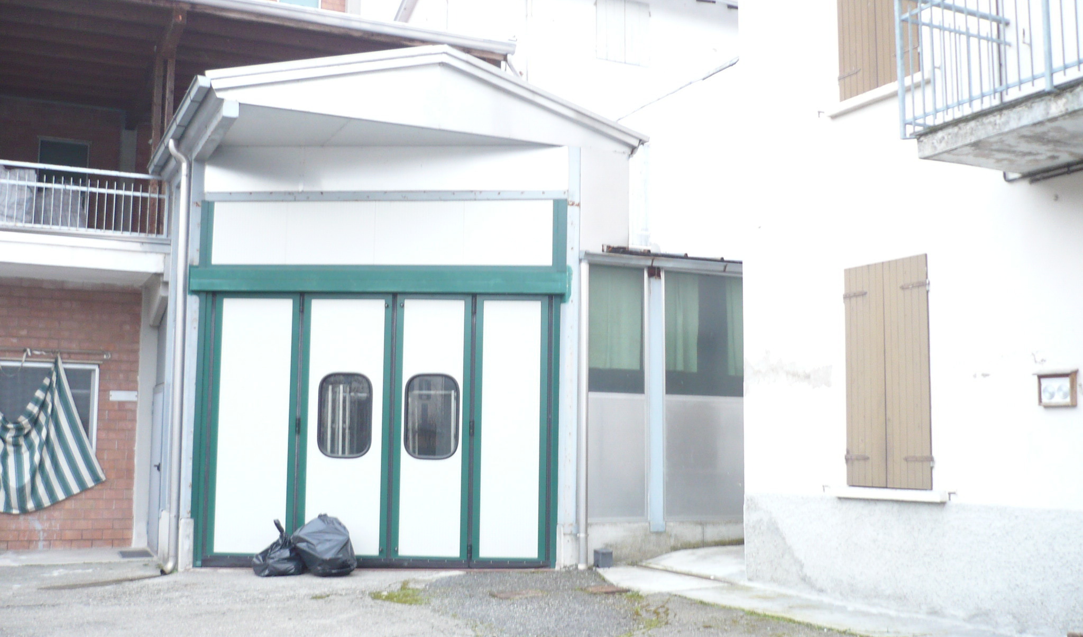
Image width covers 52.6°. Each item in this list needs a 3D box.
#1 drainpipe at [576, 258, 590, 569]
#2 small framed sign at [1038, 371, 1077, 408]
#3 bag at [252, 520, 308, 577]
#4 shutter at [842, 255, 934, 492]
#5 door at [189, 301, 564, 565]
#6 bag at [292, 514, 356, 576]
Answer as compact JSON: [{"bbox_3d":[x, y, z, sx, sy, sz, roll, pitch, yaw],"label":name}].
[{"bbox_3d":[0.483,1.062,12.549,0.110,3.537,0.110,0,-6,2],"label":"drainpipe"},{"bbox_3d":[3.486,0.480,7.395,0.090,0.245,0.278,4,-7,-26],"label":"small framed sign"},{"bbox_3d":[-2.865,2.512,12.017,0.560,0.600,0.480,0,-6,2],"label":"bag"},{"bbox_3d":[2.819,0.447,8.950,0.060,1.836,0.933,4,-7,-26],"label":"shutter"},{"bbox_3d":[-1.873,1.289,12.590,4.086,3.139,0.100,0,-6,2],"label":"door"},{"bbox_3d":[-2.398,2.491,12.050,0.670,0.660,0.550,0,-6,2],"label":"bag"}]

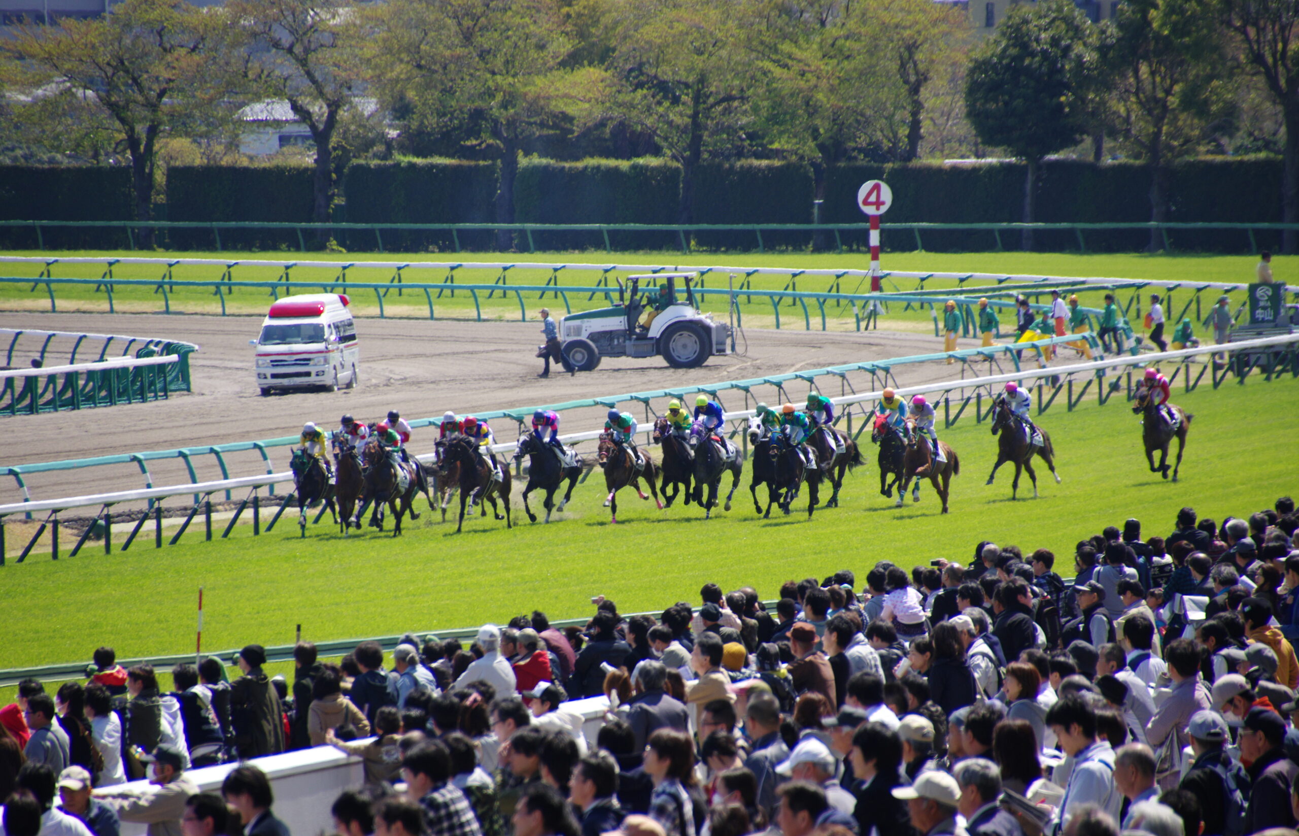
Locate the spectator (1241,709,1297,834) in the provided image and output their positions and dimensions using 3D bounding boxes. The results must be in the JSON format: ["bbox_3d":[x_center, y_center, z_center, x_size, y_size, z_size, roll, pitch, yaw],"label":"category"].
[{"bbox_3d":[2.908,2.188,68.026,0.320,1.680,0.480,1,2,37],"label":"spectator"}]

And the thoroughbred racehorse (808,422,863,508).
[{"bbox_3d":[3.516,0.840,286.229,0.600,1.900,2.400,0,1,20],"label":"thoroughbred racehorse"}]

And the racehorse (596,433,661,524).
[{"bbox_3d":[-0.421,1.190,295.000,0.600,1.840,2.500,1,2,18],"label":"racehorse"}]

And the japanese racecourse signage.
[{"bbox_3d":[16.275,-3.005,384.000,0.830,1.120,0.750,0,2,10],"label":"japanese racecourse signage"}]

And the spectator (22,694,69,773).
[{"bbox_3d":[-4.689,2.990,113.139,0.320,1.700,0.500,1,1,32],"label":"spectator"}]

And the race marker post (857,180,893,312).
[{"bbox_3d":[6.844,-5.180,442.000,1.060,4.060,0.400,0,2,6],"label":"race marker post"}]

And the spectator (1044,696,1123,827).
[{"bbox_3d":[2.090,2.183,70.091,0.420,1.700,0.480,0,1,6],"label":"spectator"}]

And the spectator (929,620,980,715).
[{"bbox_3d":[2.350,2.395,113.139,0.460,1.620,0.320,-1,1,-27],"label":"spectator"}]

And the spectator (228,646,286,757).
[{"bbox_3d":[-3.390,2.828,126.041,0.520,1.720,0.350,-1,2,-38],"label":"spectator"}]

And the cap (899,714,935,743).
[{"bbox_3d":[1.382,1.628,76.500,0.180,0.145,0.270,-2,3,-41],"label":"cap"}]

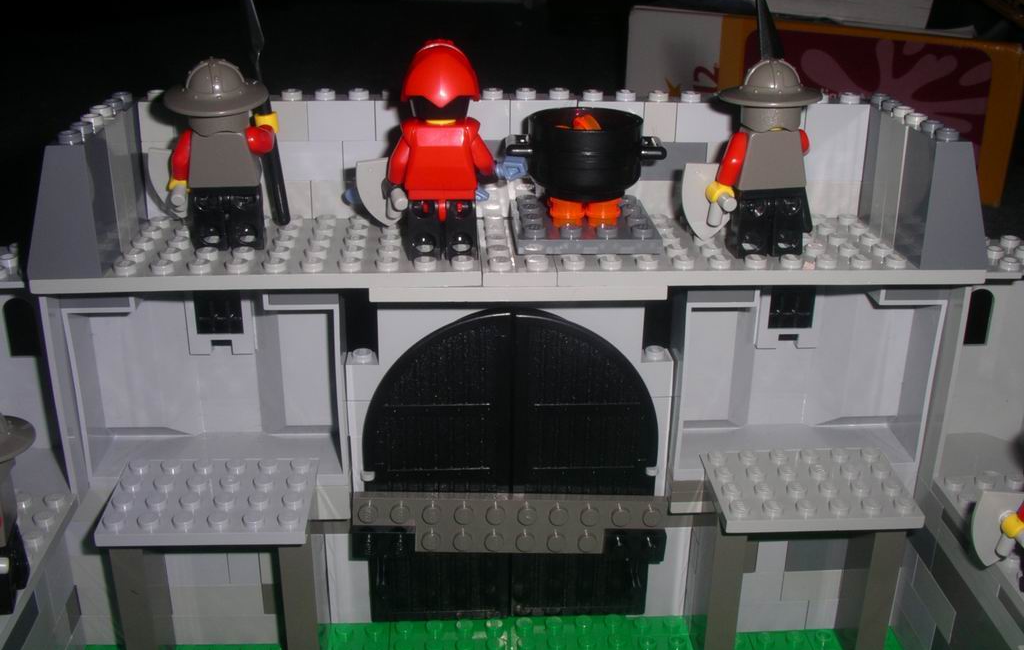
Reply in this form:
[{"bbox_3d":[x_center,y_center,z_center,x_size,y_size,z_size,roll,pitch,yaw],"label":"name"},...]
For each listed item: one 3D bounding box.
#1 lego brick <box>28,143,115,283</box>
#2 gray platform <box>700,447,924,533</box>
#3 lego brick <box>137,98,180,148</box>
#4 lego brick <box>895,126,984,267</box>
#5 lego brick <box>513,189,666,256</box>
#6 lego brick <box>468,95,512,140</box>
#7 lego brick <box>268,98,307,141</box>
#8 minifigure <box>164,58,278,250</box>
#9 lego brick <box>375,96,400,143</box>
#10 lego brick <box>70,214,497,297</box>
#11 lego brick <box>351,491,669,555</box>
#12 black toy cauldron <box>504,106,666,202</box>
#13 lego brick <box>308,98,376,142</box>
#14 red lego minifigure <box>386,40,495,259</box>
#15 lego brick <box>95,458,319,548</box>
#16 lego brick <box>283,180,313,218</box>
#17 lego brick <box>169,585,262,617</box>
[{"bbox_3d":[-0.092,-0.026,0.227,0.016,0.029,0.016,-1,22,-3],"label":"lego brick"},{"bbox_3d":[0.072,0.040,0.269,0.048,0.005,0.032,0,23,-3],"label":"gray platform"},{"bbox_3d":[-0.080,-0.049,0.260,0.016,0.011,0.008,-1,23,-3],"label":"lego brick"},{"bbox_3d":[0.095,-0.028,0.239,0.016,0.030,0.016,-1,23,-3],"label":"lego brick"},{"bbox_3d":[0.016,-0.024,0.253,0.032,0.005,0.032,-1,23,-3],"label":"lego brick"},{"bbox_3d":[-0.009,-0.051,0.264,0.016,0.011,0.008,-1,23,-3],"label":"lego brick"},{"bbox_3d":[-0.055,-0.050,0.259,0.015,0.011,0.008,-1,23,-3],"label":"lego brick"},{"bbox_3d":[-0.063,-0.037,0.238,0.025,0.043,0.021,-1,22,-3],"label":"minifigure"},{"bbox_3d":[-0.025,-0.051,0.263,0.016,0.011,0.008,-1,23,-3],"label":"lego brick"},{"bbox_3d":[-0.056,-0.019,0.253,0.096,0.005,0.048,-1,23,-3],"label":"lego brick"},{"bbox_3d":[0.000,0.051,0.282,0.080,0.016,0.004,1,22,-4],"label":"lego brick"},{"bbox_3d":[0.016,-0.039,0.249,0.036,0.017,0.027,-1,23,-3],"label":"black toy cauldron"},{"bbox_3d":[-0.040,-0.050,0.261,0.016,0.010,0.008,-1,22,-3],"label":"lego brick"},{"bbox_3d":[-0.015,-0.038,0.235,0.023,0.047,0.015,-1,23,-3],"label":"red lego minifigure"},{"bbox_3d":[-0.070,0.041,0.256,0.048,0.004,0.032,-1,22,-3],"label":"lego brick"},{"bbox_3d":[-0.055,-0.031,0.266,0.013,0.010,0.008,-1,22,-3],"label":"lego brick"},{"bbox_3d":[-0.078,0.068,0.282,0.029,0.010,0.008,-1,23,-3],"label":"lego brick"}]

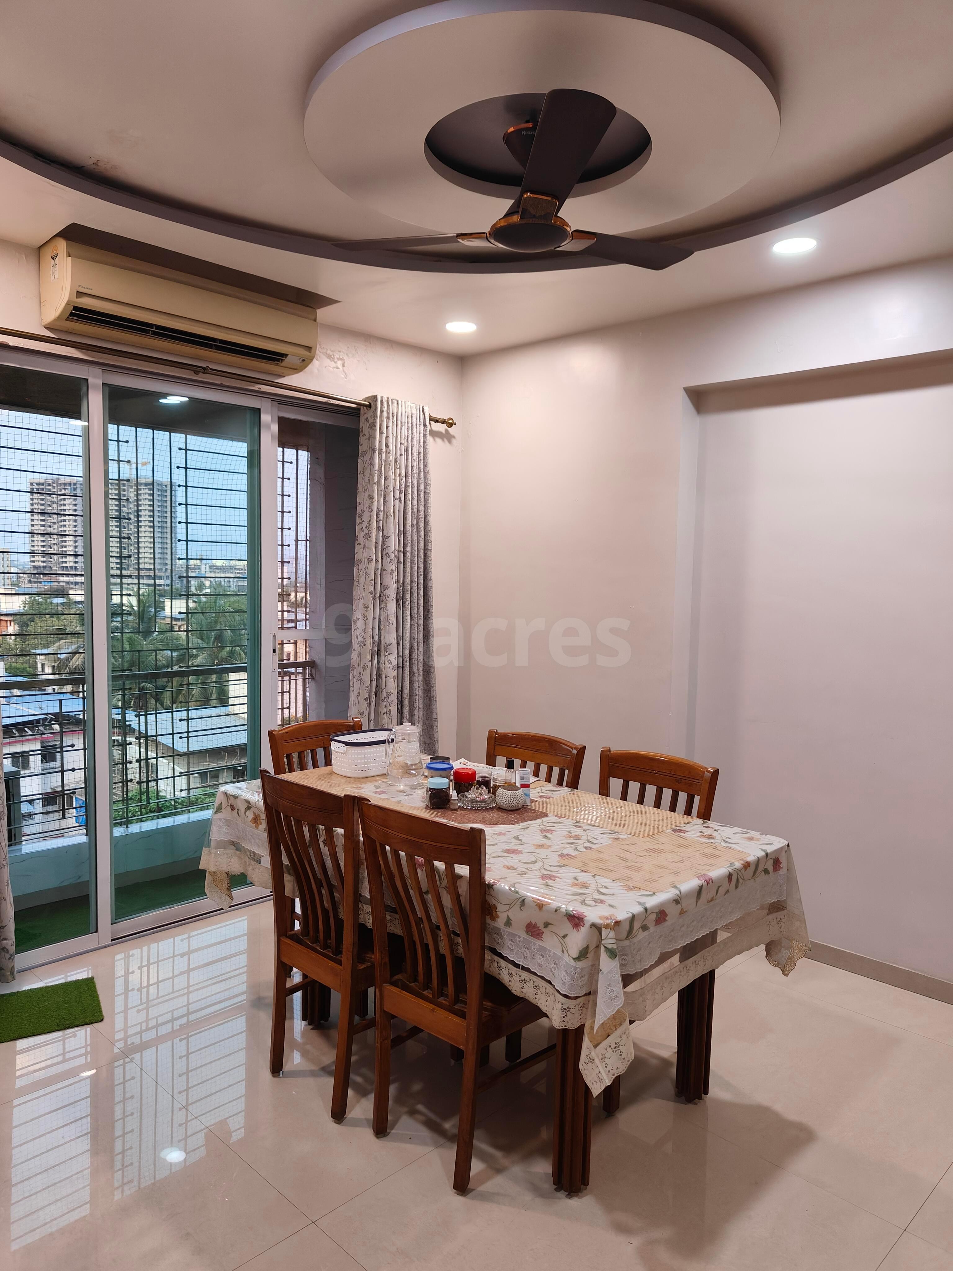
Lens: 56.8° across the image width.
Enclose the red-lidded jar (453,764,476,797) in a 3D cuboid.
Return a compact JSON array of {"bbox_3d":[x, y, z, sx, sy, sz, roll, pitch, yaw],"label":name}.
[{"bbox_3d":[-0.041,0.485,2.958,0.076,0.098,0.076,1,4,-1],"label":"red-lidded jar"}]

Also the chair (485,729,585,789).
[{"bbox_3d":[0.057,0.851,3.123,0.430,0.925,0.510,5,6,44],"label":"chair"}]

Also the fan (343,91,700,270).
[{"bbox_3d":[0.141,-1.240,2.364,1.130,0.320,1.060,0,4,-7],"label":"fan"}]

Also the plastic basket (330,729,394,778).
[{"bbox_3d":[-0.396,0.437,3.346,0.340,0.125,0.220,-3,6,-41],"label":"plastic basket"}]

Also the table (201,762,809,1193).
[{"bbox_3d":[0.010,0.943,2.790,1.650,0.789,0.930,5,6,44],"label":"table"}]

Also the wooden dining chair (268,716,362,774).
[{"bbox_3d":[-0.455,0.828,3.313,0.510,0.925,0.430,5,6,44],"label":"wooden dining chair"}]

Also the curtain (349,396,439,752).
[{"bbox_3d":[-0.402,0.009,4.376,0.142,2.323,0.496,5,6,44],"label":"curtain"}]

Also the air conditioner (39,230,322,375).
[{"bbox_3d":[-1.136,-1.291,3.535,0.250,0.285,1.065,5,6,44],"label":"air conditioner"}]

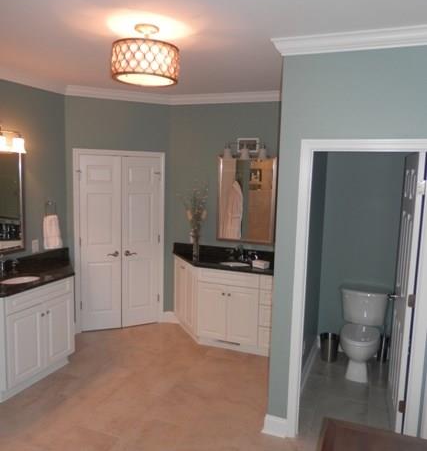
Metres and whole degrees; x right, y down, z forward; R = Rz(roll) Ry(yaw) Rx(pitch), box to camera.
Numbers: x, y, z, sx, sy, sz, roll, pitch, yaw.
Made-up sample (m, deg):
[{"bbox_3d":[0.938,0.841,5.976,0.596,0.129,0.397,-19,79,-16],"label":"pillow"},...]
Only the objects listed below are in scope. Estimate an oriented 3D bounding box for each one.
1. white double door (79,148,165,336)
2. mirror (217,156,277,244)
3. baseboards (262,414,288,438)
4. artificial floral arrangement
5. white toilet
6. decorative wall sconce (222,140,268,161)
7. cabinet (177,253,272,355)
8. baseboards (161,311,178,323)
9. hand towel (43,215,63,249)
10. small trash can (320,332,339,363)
[{"bbox_3d":[-1.068,0.207,4.812,0.980,2.060,0.070,-2,8,-24],"label":"white double door"},{"bbox_3d":[0.364,-0.281,4.611,0.670,0.955,0.040,4,8,21],"label":"mirror"},{"bbox_3d":[0.455,1.448,2.979,0.170,0.145,0.025,4,8,21],"label":"baseboards"},{"bbox_3d":[-0.218,-0.038,4.509,0.280,0.840,0.260,1,7,0],"label":"artificial floral arrangement"},{"bbox_3d":[1.417,1.038,3.945,0.450,0.770,0.690,4,8,21],"label":"white toilet"},{"bbox_3d":[0.338,-0.836,4.490,0.540,0.210,0.160,4,8,21],"label":"decorative wall sconce"},{"bbox_3d":[0.168,0.870,4.593,1.500,0.870,0.470,4,8,21],"label":"cabinet"},{"bbox_3d":[-0.531,1.154,5.127,0.190,0.140,0.040,2,7,1],"label":"baseboards"},{"bbox_3d":[-1.663,0.069,4.258,0.090,0.370,0.190,4,8,21],"label":"hand towel"},{"bbox_3d":[1.204,1.253,4.244,0.170,0.250,0.170,4,8,21],"label":"small trash can"}]

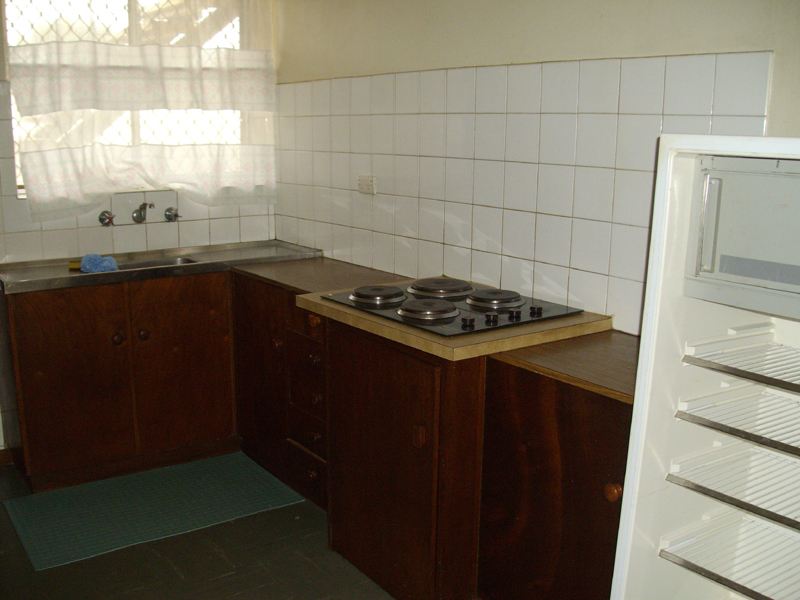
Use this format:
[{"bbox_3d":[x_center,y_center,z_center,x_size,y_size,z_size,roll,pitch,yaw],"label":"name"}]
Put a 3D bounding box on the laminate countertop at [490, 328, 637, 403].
[{"bbox_3d":[0.579,0.164,2.115,0.464,0.020,0.486,-8,15,-36],"label":"laminate countertop"}]

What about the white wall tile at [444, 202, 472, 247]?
[{"bbox_3d":[0.201,-0.262,2.890,0.010,0.150,0.150,-8,14,-35],"label":"white wall tile"}]

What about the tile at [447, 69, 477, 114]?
[{"bbox_3d":[0.203,-0.702,2.798,0.010,0.150,0.150,-8,14,-35],"label":"tile"}]

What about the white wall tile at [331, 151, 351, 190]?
[{"bbox_3d":[-0.242,-0.540,3.503,0.010,0.151,0.150,-8,15,-36],"label":"white wall tile"}]

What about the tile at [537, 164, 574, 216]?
[{"bbox_3d":[0.478,-0.336,2.539,0.008,0.151,0.151,-8,15,-36],"label":"tile"}]

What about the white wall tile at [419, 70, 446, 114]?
[{"bbox_3d":[0.123,-0.747,3.002,0.010,0.152,0.152,-8,14,-35],"label":"white wall tile"}]

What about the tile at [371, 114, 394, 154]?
[{"bbox_3d":[-0.060,-0.642,3.239,0.010,0.151,0.150,-8,15,-36],"label":"tile"}]

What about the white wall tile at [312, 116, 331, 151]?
[{"bbox_3d":[-0.333,-0.719,3.597,0.010,0.151,0.150,-8,15,-36],"label":"white wall tile"}]

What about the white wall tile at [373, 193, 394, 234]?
[{"bbox_3d":[-0.068,-0.339,3.247,0.010,0.150,0.150,-8,14,-35],"label":"white wall tile"}]

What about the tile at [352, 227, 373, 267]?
[{"bbox_3d":[-0.158,-0.222,3.499,0.010,0.152,0.152,-8,14,-35],"label":"tile"}]

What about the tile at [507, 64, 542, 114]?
[{"bbox_3d":[0.388,-0.658,2.596,0.008,0.151,0.151,-8,15,-36],"label":"tile"}]

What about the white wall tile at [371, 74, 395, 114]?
[{"bbox_3d":[-0.063,-0.779,3.155,0.010,0.150,0.150,-8,14,-35],"label":"white wall tile"}]

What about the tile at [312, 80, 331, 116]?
[{"bbox_3d":[-0.320,-0.840,3.465,0.010,0.148,0.148,-8,14,-35],"label":"tile"}]

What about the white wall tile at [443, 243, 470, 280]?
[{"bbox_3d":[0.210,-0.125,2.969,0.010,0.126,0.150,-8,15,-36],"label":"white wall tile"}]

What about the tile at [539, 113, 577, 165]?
[{"bbox_3d":[0.482,-0.483,2.521,0.010,0.151,0.150,-8,15,-36],"label":"tile"}]

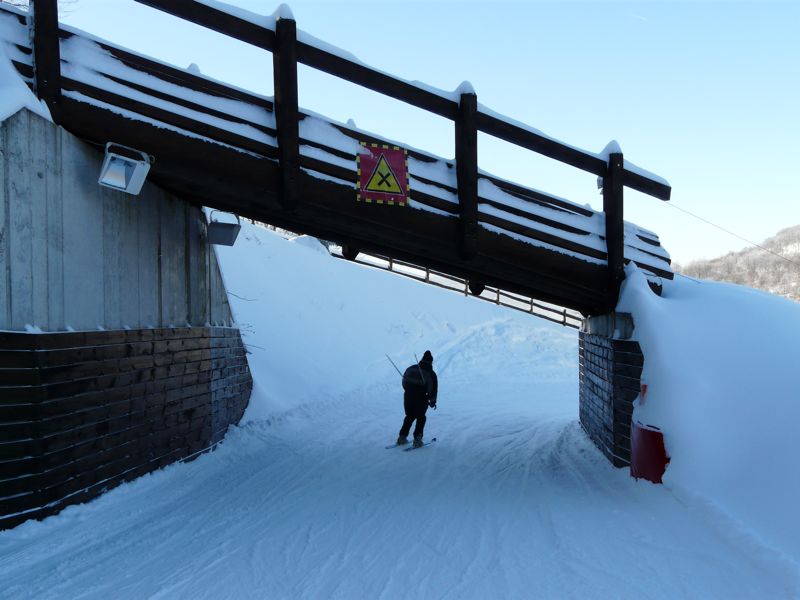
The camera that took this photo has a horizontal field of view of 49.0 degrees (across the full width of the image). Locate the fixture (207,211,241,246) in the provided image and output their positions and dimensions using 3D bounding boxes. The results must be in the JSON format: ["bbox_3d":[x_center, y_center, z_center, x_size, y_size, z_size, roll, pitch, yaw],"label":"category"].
[{"bbox_3d":[-2.860,-1.160,14.200,0.500,0.550,0.330,-1,2,-3],"label":"fixture"}]

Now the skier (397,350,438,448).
[{"bbox_3d":[0.310,1.757,15.500,0.600,1.730,0.550,3,1,19],"label":"skier"}]

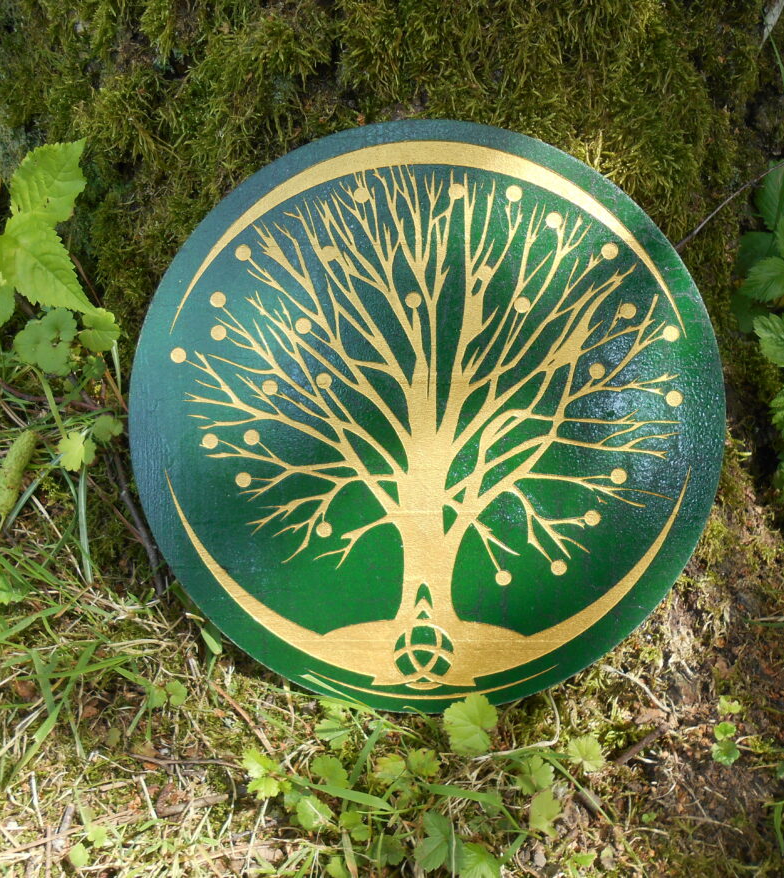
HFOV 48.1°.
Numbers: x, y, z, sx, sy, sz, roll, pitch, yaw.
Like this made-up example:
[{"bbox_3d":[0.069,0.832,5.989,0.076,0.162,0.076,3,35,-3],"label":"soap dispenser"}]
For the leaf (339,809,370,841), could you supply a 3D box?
[{"bbox_3d":[-0.017,0.175,0.400,0.014,0.003,0.014,-33,60,-24],"label":"leaf"}]

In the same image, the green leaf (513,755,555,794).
[{"bbox_3d":[0.069,0.162,0.425,0.019,0.005,0.018,7,53,5],"label":"green leaf"}]

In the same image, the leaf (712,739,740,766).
[{"bbox_3d":[0.161,0.152,0.425,0.013,0.003,0.013,-1,54,12],"label":"leaf"}]

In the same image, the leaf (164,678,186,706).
[{"bbox_3d":[-0.113,0.131,0.455,0.012,0.004,0.015,7,57,-5],"label":"leaf"}]

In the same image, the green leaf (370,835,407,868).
[{"bbox_3d":[-0.001,0.170,0.362,0.015,0.004,0.015,-17,61,-10],"label":"green leaf"}]

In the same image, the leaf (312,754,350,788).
[{"bbox_3d":[-0.029,0.159,0.420,0.018,0.005,0.017,26,58,15],"label":"leaf"}]

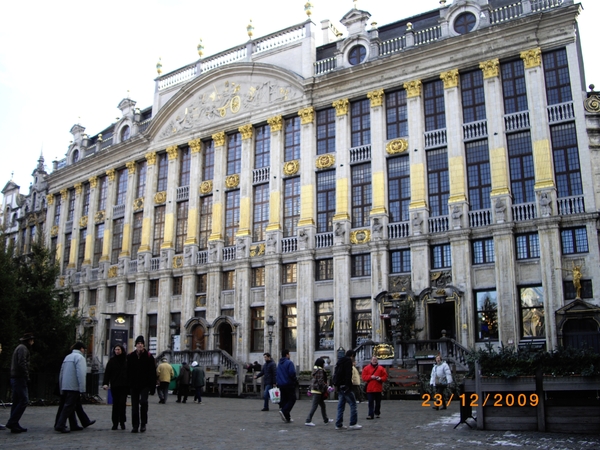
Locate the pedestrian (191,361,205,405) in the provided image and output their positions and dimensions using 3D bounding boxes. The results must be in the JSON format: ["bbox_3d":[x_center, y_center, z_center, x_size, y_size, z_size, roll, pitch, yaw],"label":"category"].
[{"bbox_3d":[-4.118,6.414,26.834,0.540,1.680,0.400,6,-15,-21],"label":"pedestrian"}]

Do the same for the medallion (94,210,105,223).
[{"bbox_3d":[-16.893,-0.718,55.700,1.220,0.960,0.240,-11,-18,41],"label":"medallion"}]

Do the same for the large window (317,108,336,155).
[{"bbox_3d":[1.825,-6.302,44.673,1.591,3.210,0.250,-8,-16,31],"label":"large window"}]

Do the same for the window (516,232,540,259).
[{"bbox_3d":[11.272,1.043,32.330,1.204,1.343,0.220,-9,-16,34],"label":"window"}]

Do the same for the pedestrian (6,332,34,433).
[{"bbox_3d":[-5.143,2.898,12.100,0.480,1.800,0.500,3,-14,-10],"label":"pedestrian"}]

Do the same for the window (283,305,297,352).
[{"bbox_3d":[-0.608,6.703,43.050,1.202,2.885,0.250,-8,-16,31],"label":"window"}]

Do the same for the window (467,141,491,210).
[{"bbox_3d":[10.069,-2.799,36.976,1.400,4.100,0.250,-9,-17,32],"label":"window"}]

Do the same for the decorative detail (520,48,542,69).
[{"bbox_3d":[13.175,-9.420,37.569,1.068,1.071,0.450,-8,-16,31],"label":"decorative detail"}]

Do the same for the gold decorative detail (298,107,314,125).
[{"bbox_3d":[0.426,-7.113,43.100,0.960,0.980,0.420,-9,-16,34],"label":"gold decorative detail"}]

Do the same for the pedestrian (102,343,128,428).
[{"bbox_3d":[-3.684,3.235,13.152,0.580,1.660,0.420,3,-14,-10],"label":"pedestrian"}]

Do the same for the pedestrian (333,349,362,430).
[{"bbox_3d":[1.057,3.650,14.653,0.620,1.720,0.520,7,-16,-23],"label":"pedestrian"}]

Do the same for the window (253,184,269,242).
[{"bbox_3d":[-2.656,-0.806,44.972,1.400,4.050,0.250,-9,-17,32],"label":"window"}]

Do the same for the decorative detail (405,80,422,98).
[{"bbox_3d":[6.930,-8.248,40.160,1.180,1.040,0.450,-9,-17,32],"label":"decorative detail"}]

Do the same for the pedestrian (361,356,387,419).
[{"bbox_3d":[2.062,4.471,18.159,0.700,1.700,0.450,0,-14,0],"label":"pedestrian"}]

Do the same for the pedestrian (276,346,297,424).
[{"bbox_3d":[-0.322,3.984,16.300,0.520,1.780,0.480,-13,-19,43],"label":"pedestrian"}]

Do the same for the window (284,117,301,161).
[{"bbox_3d":[-0.495,-5.993,46.082,1.410,3.200,0.250,-8,-16,31],"label":"window"}]

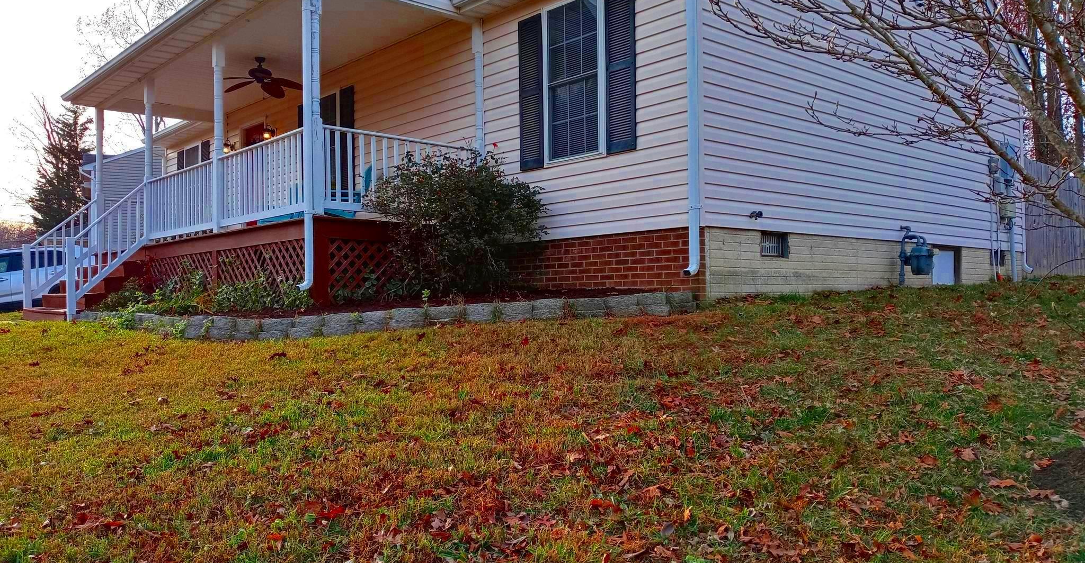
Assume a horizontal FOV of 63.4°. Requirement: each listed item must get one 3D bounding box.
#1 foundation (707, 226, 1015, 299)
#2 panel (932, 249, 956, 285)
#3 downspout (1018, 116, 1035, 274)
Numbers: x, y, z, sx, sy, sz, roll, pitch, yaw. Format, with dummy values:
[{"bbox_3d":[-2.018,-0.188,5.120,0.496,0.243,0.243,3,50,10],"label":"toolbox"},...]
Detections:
[{"bbox_3d":[4.100,-0.131,10.162,7.411,0.618,0.199,1,-2,-42],"label":"foundation"},{"bbox_3d":[4.972,-0.171,10.943,0.767,0.443,0.045,1,-2,-42],"label":"panel"},{"bbox_3d":[7.032,-1.438,12.776,0.369,2.639,0.080,1,-2,-42],"label":"downspout"}]

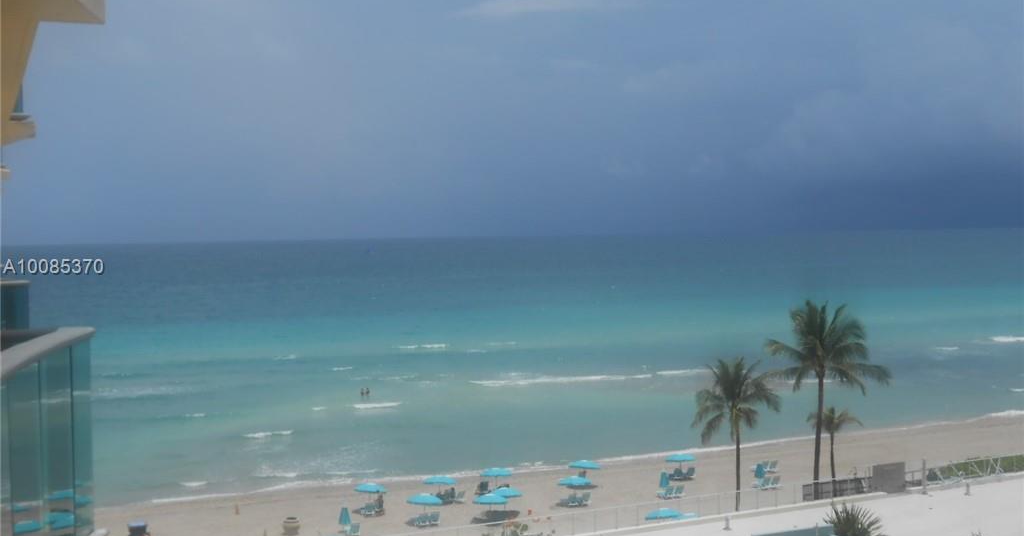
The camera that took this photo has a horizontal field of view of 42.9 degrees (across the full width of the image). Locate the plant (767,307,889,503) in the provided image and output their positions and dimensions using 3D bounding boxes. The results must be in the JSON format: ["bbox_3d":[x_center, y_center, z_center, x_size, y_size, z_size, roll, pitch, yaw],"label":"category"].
[{"bbox_3d":[18.967,8.480,78.000,7.200,12.820,7.200,-1,1,0],"label":"plant"}]

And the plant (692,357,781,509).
[{"bbox_3d":[12.878,10.141,75.000,5.100,9.850,5.100,-1,1,0],"label":"plant"}]

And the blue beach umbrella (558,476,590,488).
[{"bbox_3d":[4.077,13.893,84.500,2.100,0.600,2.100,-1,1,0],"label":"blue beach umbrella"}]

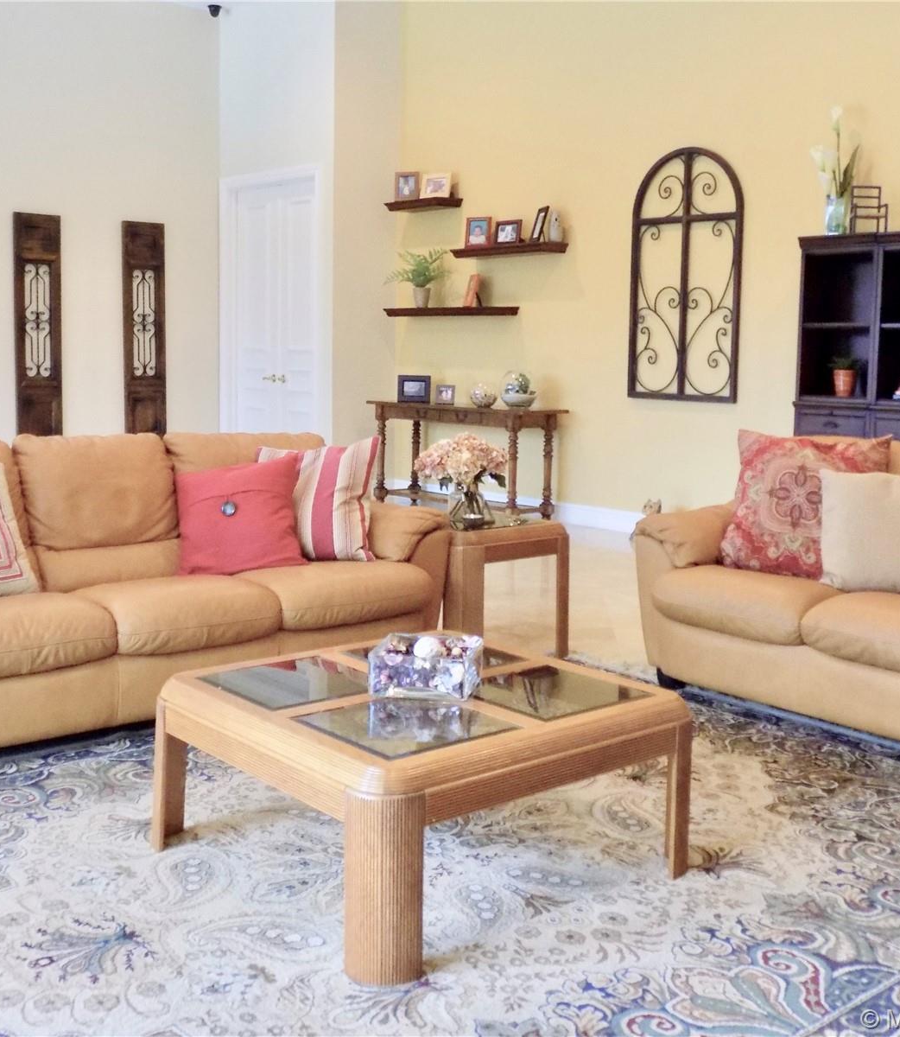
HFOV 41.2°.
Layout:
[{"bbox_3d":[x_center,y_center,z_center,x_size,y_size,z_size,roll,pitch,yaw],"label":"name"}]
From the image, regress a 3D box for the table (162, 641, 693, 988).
[{"bbox_3d":[-0.074,0.568,2.710,0.894,0.403,0.894,-5,10,-40],"label":"table"}]

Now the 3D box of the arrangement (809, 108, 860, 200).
[{"bbox_3d":[2.156,-2.035,6.708,0.190,0.550,0.225,-6,10,-43],"label":"arrangement"}]

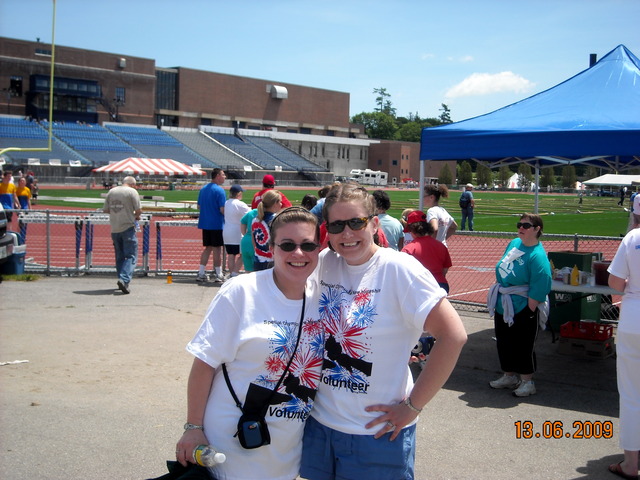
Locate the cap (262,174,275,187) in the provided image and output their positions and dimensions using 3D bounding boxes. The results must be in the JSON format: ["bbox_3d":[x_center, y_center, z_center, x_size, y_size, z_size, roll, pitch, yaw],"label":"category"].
[{"bbox_3d":[-0.802,-0.936,14.250,0.180,0.150,0.270,1,1,-5],"label":"cap"}]

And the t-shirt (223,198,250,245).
[{"bbox_3d":[-1.330,-0.290,14.600,0.480,0.720,0.320,2,4,18],"label":"t-shirt"}]

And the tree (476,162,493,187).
[{"bbox_3d":[31.959,-12.725,176.000,2.914,5.828,2.914,1,4,0],"label":"tree"}]

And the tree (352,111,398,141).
[{"bbox_3d":[14.571,-24.175,240.000,12.982,20.002,12.982,1,4,0],"label":"tree"}]

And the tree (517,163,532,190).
[{"bbox_3d":[38.923,-12.104,172.000,2.753,5.601,2.753,1,4,0],"label":"tree"}]

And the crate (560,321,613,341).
[{"bbox_3d":[2.785,0.955,9.460,0.450,0.125,0.345,3,4,30],"label":"crate"}]

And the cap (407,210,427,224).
[{"bbox_3d":[0.928,-0.205,8.850,0.180,0.150,0.270,-3,-13,-46],"label":"cap"}]

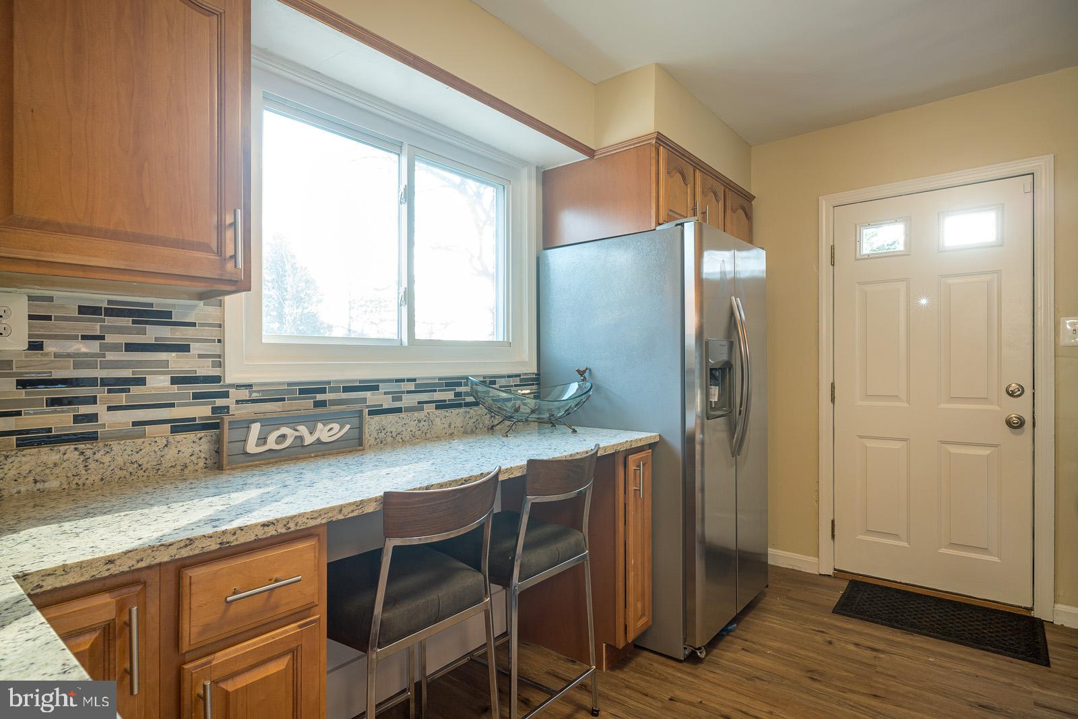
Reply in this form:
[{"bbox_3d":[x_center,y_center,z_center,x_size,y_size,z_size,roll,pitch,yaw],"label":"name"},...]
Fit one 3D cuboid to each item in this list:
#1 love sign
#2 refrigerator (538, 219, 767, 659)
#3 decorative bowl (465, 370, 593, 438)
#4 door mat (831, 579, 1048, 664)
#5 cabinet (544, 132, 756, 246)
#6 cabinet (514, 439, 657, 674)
[{"bbox_3d":[-0.732,0.231,1.644,0.036,0.147,0.427,0,0,41],"label":"love sign"},{"bbox_3d":[0.606,0.326,2.666,0.840,1.775,0.833,0,0,41],"label":"refrigerator"},{"bbox_3d":[-0.025,0.172,2.285,0.555,0.265,0.290,0,0,-20],"label":"decorative bowl"},{"bbox_3d":[1.862,1.207,2.554,0.765,0.012,0.500,0,0,37],"label":"door mat"},{"bbox_3d":[0.632,-0.736,2.864,0.640,0.387,1.195,0,0,41],"label":"cabinet"},{"bbox_3d":[0.173,0.779,2.317,0.618,0.868,0.233,0,0,41],"label":"cabinet"}]

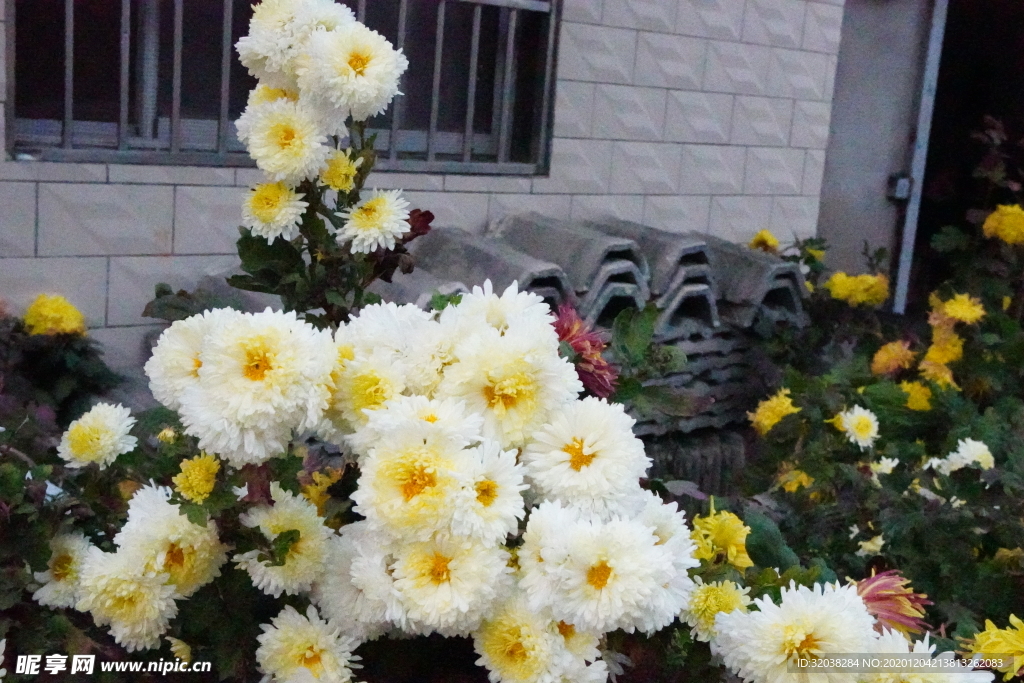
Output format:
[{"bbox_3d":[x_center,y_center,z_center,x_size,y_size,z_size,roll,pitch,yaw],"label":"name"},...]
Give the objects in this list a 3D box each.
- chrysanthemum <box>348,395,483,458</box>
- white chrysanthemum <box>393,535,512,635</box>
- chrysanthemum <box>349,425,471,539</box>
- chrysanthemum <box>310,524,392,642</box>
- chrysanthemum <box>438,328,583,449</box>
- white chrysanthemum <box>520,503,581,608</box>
[{"bbox_3d":[-0.071,0.069,1.040,0.098,0.052,0.085,6,37,8],"label":"chrysanthemum"},{"bbox_3d":[-0.043,0.174,1.000,0.084,0.076,0.052,6,-24,10],"label":"white chrysanthemum"},{"bbox_3d":[-0.071,0.103,1.000,0.084,0.080,0.052,4,-11,-2],"label":"chrysanthemum"},{"bbox_3d":[-0.113,0.188,1.080,0.084,0.090,0.049,8,-3,18],"label":"chrysanthemum"},{"bbox_3d":[-0.001,0.035,1.050,0.108,0.094,0.062,5,-8,4],"label":"chrysanthemum"},{"bbox_3d":[0.035,0.159,1.040,0.078,0.080,0.050,13,-3,34],"label":"white chrysanthemum"}]

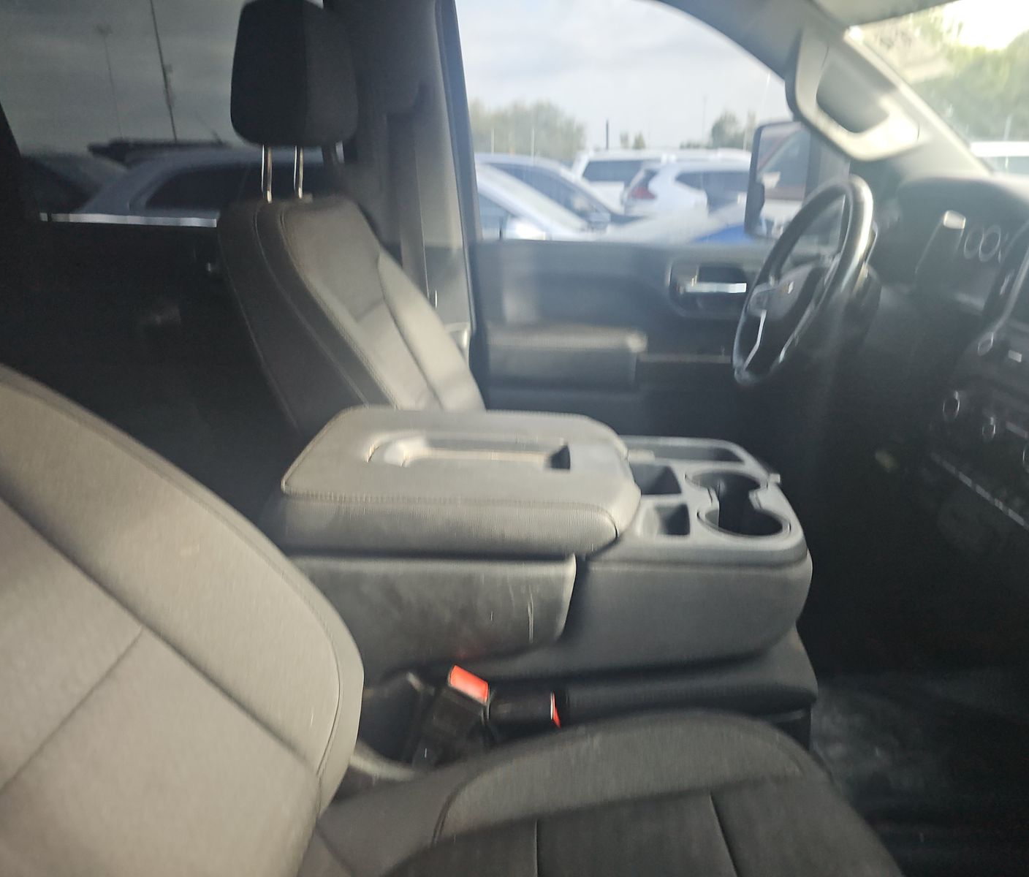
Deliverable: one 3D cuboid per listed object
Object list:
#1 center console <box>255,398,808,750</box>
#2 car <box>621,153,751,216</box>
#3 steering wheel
[{"bbox_3d":[0.043,0.158,1.080,0.660,0.335,0.375,0,20,1],"label":"center console"},{"bbox_3d":[4.480,-4.460,14.450,4.650,1.700,1.840,-1,20,-1],"label":"car"},{"bbox_3d":[0.497,-0.255,1.326,0.100,0.385,0.385,23,20,-3],"label":"steering wheel"}]

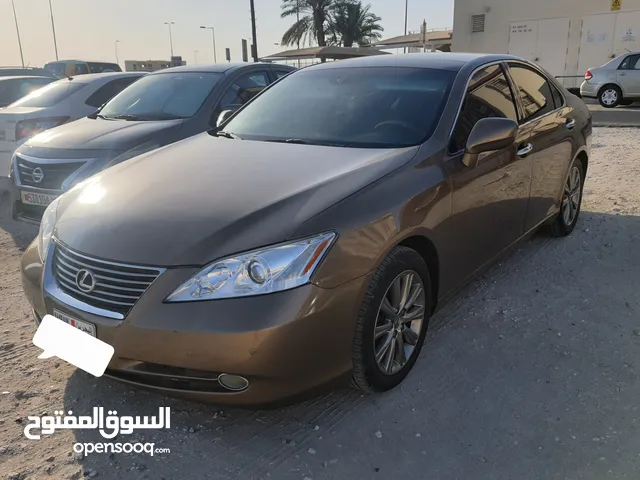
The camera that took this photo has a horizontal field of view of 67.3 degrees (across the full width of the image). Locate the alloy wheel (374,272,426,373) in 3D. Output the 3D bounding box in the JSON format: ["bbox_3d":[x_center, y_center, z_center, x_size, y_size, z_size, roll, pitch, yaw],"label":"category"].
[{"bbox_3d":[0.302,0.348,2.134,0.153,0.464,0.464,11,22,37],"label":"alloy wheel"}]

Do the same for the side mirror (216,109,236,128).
[{"bbox_3d":[-0.697,-0.886,3.548,0.259,0.197,0.166,12,22,38],"label":"side mirror"}]

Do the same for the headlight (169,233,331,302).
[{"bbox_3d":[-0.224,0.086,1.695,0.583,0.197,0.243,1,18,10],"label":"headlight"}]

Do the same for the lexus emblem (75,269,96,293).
[{"bbox_3d":[-0.930,0.159,1.906,0.135,0.095,0.026,12,13,38],"label":"lexus emblem"}]

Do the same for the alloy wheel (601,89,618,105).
[{"bbox_3d":[7.382,-3.637,12.262,0.420,0.420,0.150,5,19,22],"label":"alloy wheel"}]

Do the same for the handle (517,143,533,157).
[{"bbox_3d":[1.254,-0.556,2.946,0.052,0.047,0.238,12,22,38],"label":"handle"}]

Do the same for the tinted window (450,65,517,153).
[{"bbox_3d":[0.900,-0.774,2.723,0.062,0.455,1.097,-18,2,43],"label":"tinted window"}]

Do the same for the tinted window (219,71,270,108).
[{"bbox_3d":[-0.809,-1.630,5.324,0.062,0.435,1.035,-20,7,31],"label":"tinted window"}]

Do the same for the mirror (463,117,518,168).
[{"bbox_3d":[0.818,-0.477,2.318,0.269,0.228,0.176,12,22,38],"label":"mirror"}]

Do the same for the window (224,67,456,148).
[{"bbox_3d":[0.066,-0.822,2.920,1.440,0.120,0.890,12,53,38],"label":"window"}]

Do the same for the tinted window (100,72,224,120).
[{"bbox_3d":[-1.704,-1.554,5.213,1.360,0.120,0.900,6,50,25],"label":"tinted window"}]

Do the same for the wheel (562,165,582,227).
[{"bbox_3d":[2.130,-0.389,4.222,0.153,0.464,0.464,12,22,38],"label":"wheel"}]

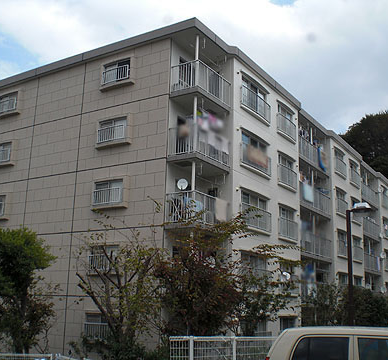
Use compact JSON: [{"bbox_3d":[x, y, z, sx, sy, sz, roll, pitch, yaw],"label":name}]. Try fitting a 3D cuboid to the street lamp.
[{"bbox_3d":[4.497,2.935,13.994,0.710,4.740,0.280,-4,-15,21],"label":"street lamp"}]

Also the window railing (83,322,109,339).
[{"bbox_3d":[-3.654,5.830,20.223,1.460,0.603,0.110,-7,-16,32],"label":"window railing"}]

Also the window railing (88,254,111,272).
[{"bbox_3d":[-3.626,3.317,20.866,1.460,0.676,0.110,-7,-16,32],"label":"window railing"}]

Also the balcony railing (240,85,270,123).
[{"bbox_3d":[2.855,-3.407,24.248,0.150,0.892,2.958,-7,-16,32],"label":"balcony railing"}]

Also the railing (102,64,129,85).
[{"bbox_3d":[-3.316,-4.470,22.647,1.500,0.590,0.150,-7,-16,32],"label":"railing"}]

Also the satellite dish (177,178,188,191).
[{"bbox_3d":[-0.418,0.177,19.821,0.460,0.470,0.250,3,-14,-5],"label":"satellite dish"}]

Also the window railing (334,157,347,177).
[{"bbox_3d":[9.517,-0.786,34.196,0.150,0.920,2.115,-7,-16,32],"label":"window railing"}]

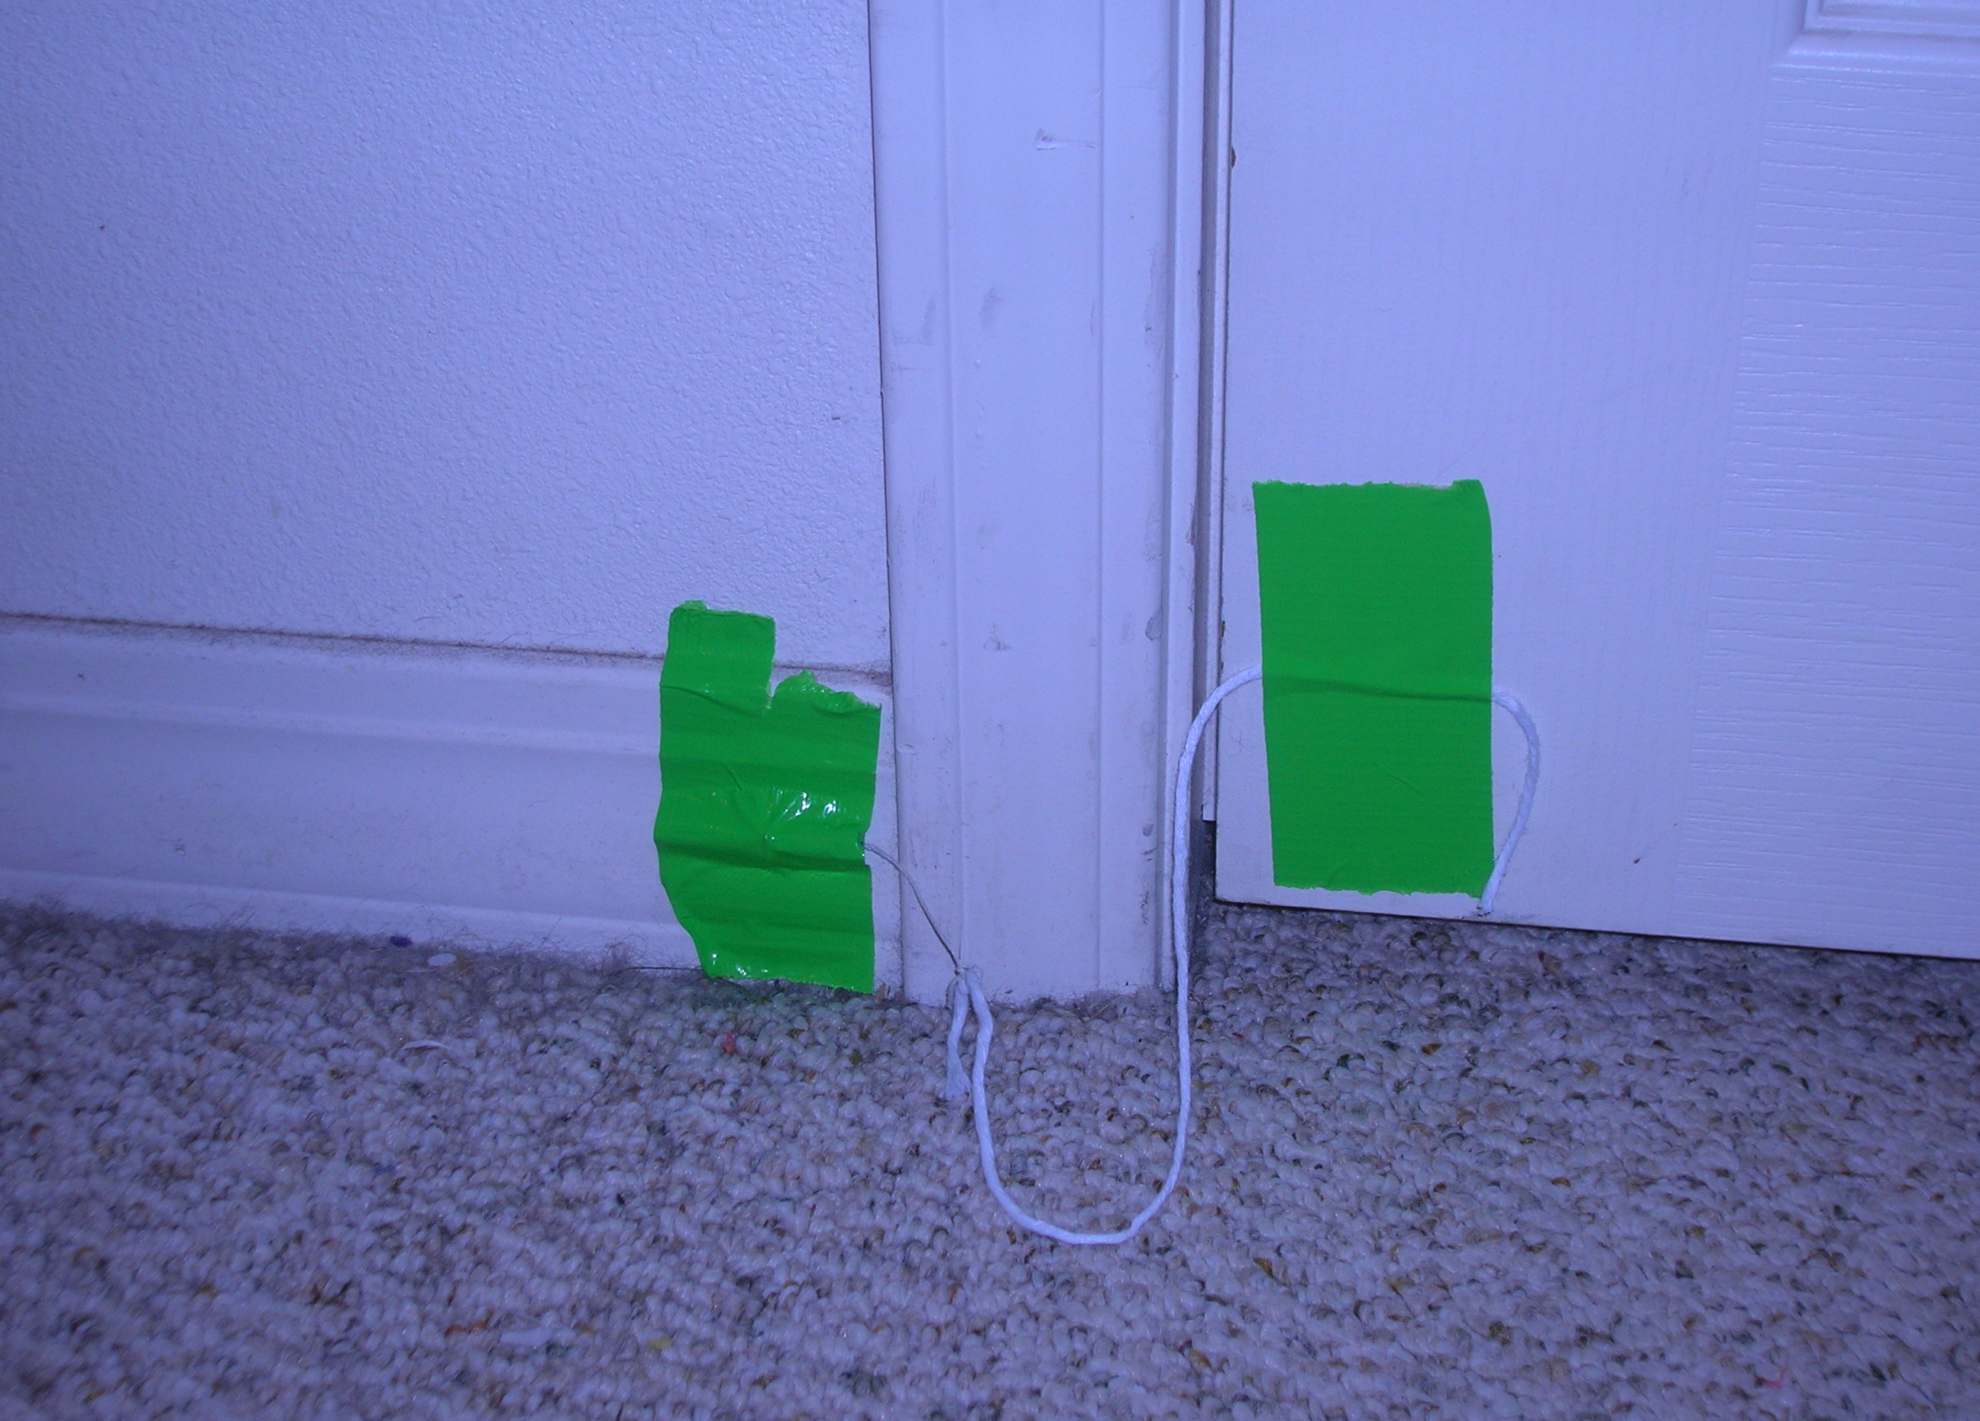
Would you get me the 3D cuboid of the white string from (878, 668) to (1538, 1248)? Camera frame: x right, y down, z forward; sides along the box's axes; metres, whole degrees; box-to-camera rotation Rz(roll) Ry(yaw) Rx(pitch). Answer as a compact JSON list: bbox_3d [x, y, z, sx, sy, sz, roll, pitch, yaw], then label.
[{"bbox_3d":[0.040,0.050,0.676,0.139,0.085,0.099,4,31,8],"label":"white string"}]

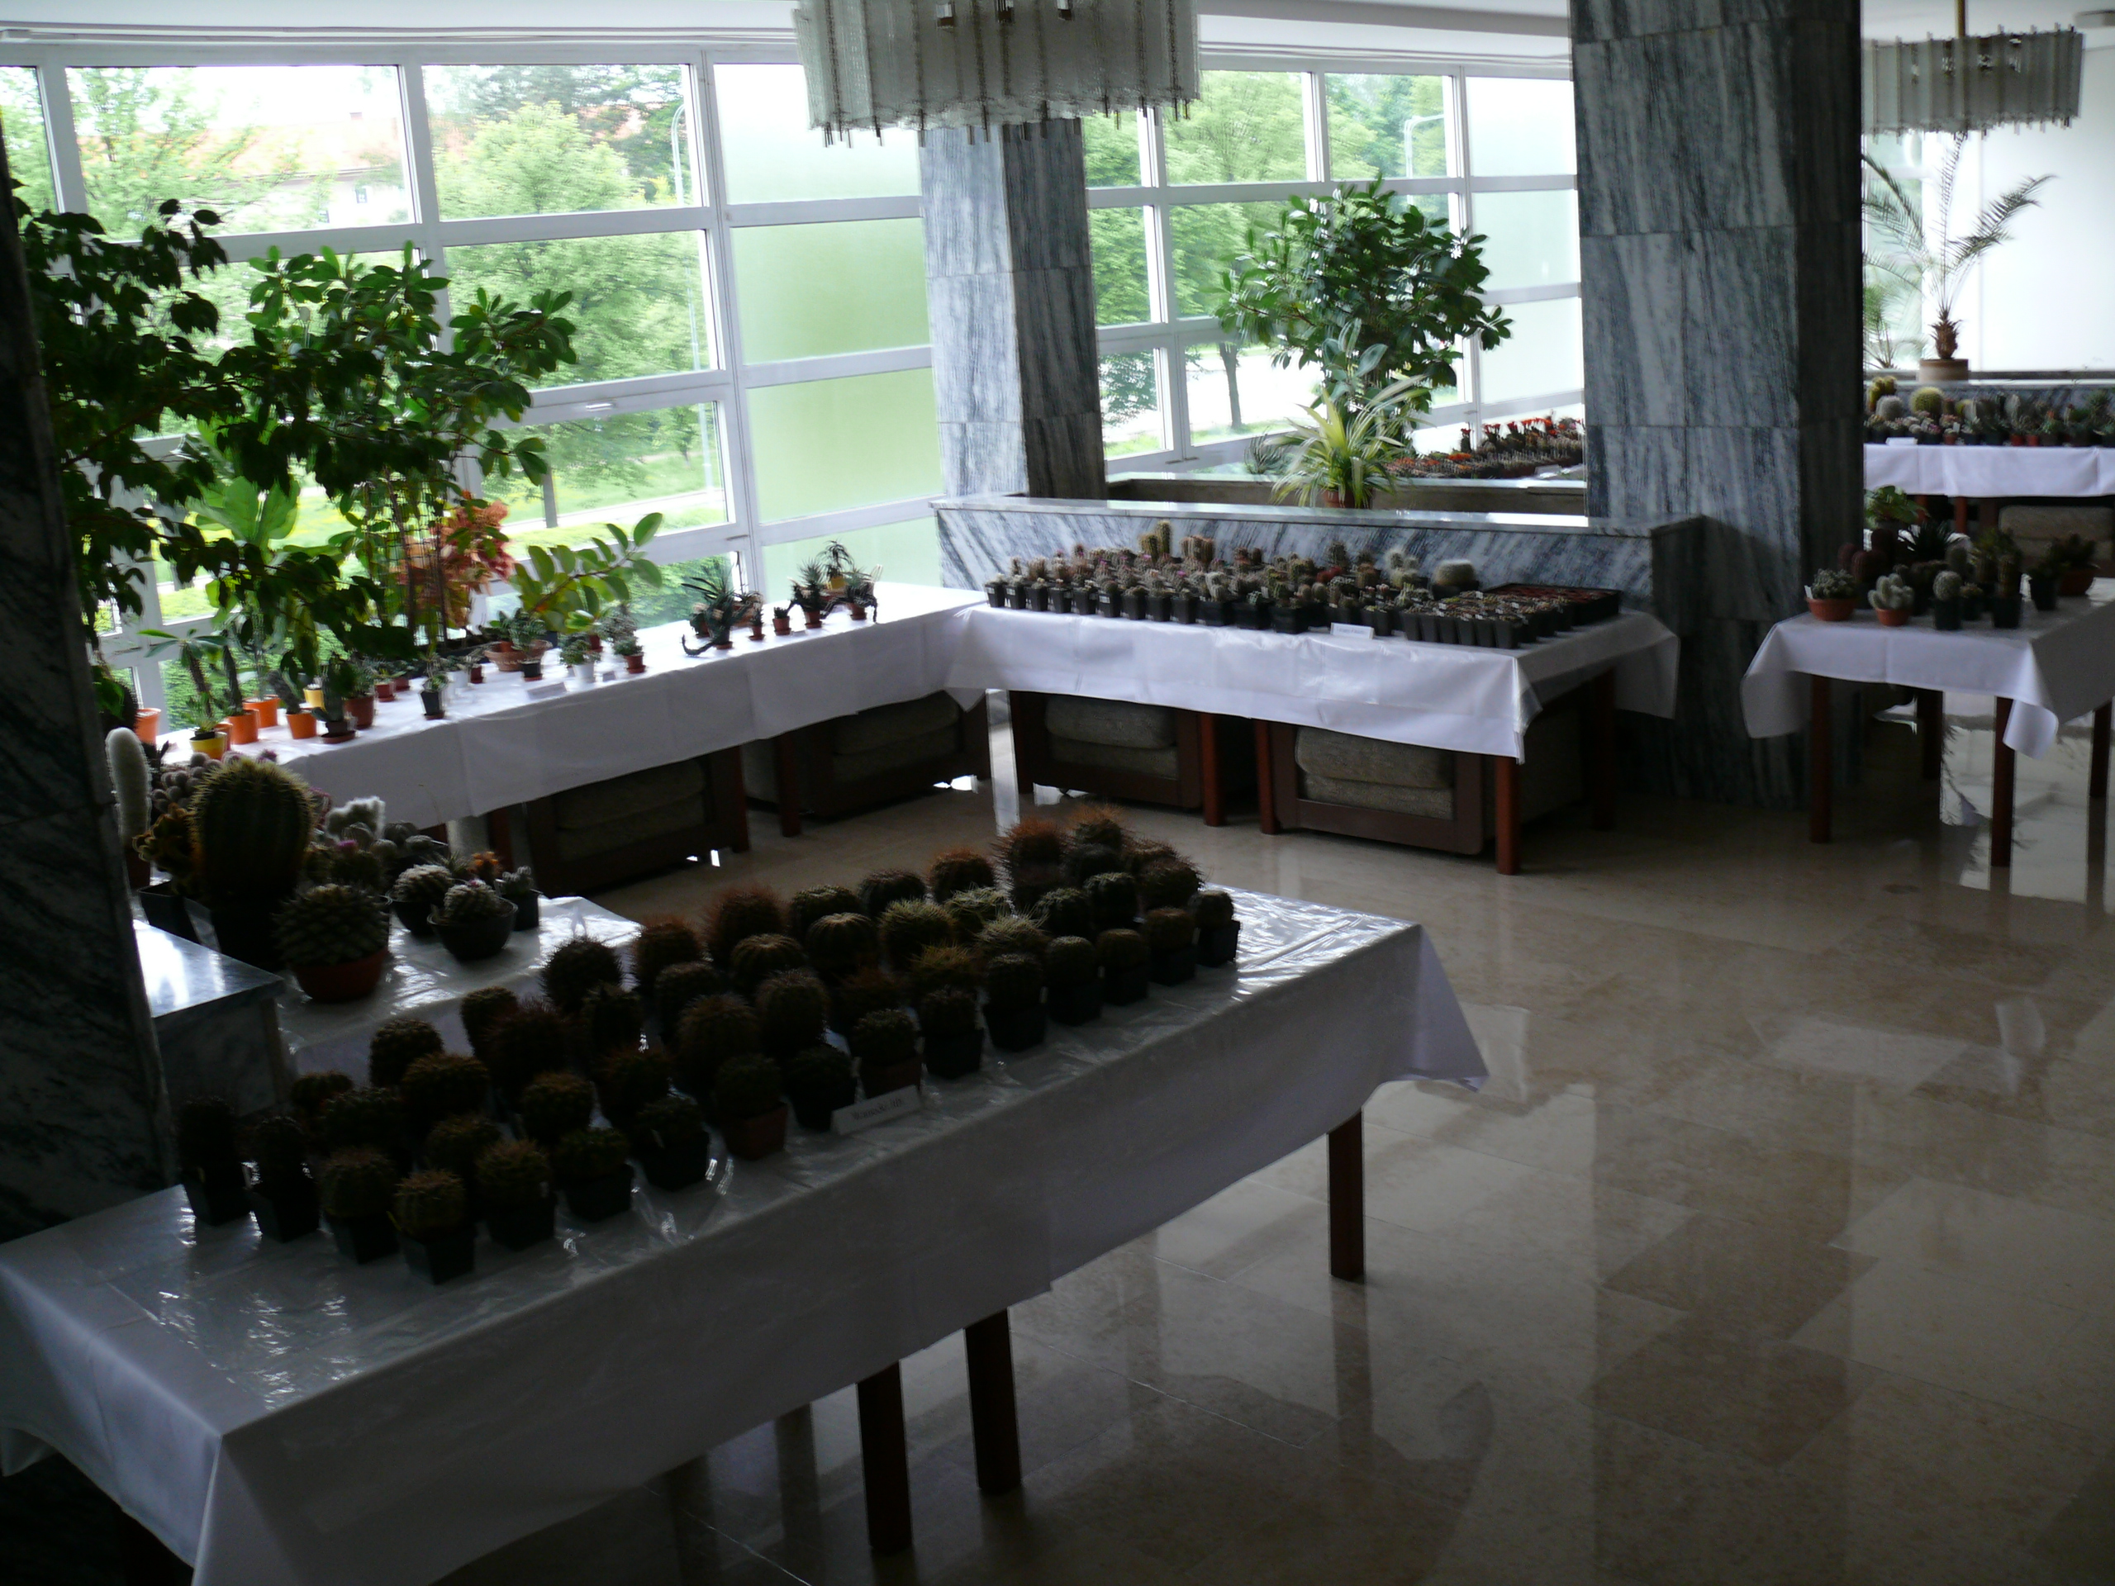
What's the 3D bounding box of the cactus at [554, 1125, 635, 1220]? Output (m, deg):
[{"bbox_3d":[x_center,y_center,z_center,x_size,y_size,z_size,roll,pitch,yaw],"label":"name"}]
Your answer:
[{"bbox_3d":[-0.632,0.509,2.904,0.106,0.110,0.106,-4,14,1],"label":"cactus"}]

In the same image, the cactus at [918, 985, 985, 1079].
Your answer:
[{"bbox_3d":[-0.168,0.372,3.350,0.087,0.133,0.087,-4,14,1],"label":"cactus"}]

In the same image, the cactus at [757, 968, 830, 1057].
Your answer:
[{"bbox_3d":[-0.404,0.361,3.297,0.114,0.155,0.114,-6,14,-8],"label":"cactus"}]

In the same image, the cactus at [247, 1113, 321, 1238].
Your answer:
[{"bbox_3d":[-1.061,0.521,2.932,0.072,0.168,0.072,-17,19,-41],"label":"cactus"}]

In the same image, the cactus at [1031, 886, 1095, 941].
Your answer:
[{"bbox_3d":[0.011,0.220,3.878,0.113,0.103,0.113,-4,13,1],"label":"cactus"}]

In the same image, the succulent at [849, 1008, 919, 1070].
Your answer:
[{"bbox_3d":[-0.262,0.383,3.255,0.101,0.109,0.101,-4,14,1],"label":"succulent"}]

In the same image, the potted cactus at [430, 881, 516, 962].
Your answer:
[{"bbox_3d":[-1.130,0.239,4.142,0.165,0.152,0.165,-17,19,-41],"label":"potted cactus"}]

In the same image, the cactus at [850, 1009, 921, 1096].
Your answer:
[{"bbox_3d":[-0.258,0.403,3.343,0.099,0.126,0.099,-4,13,1],"label":"cactus"}]

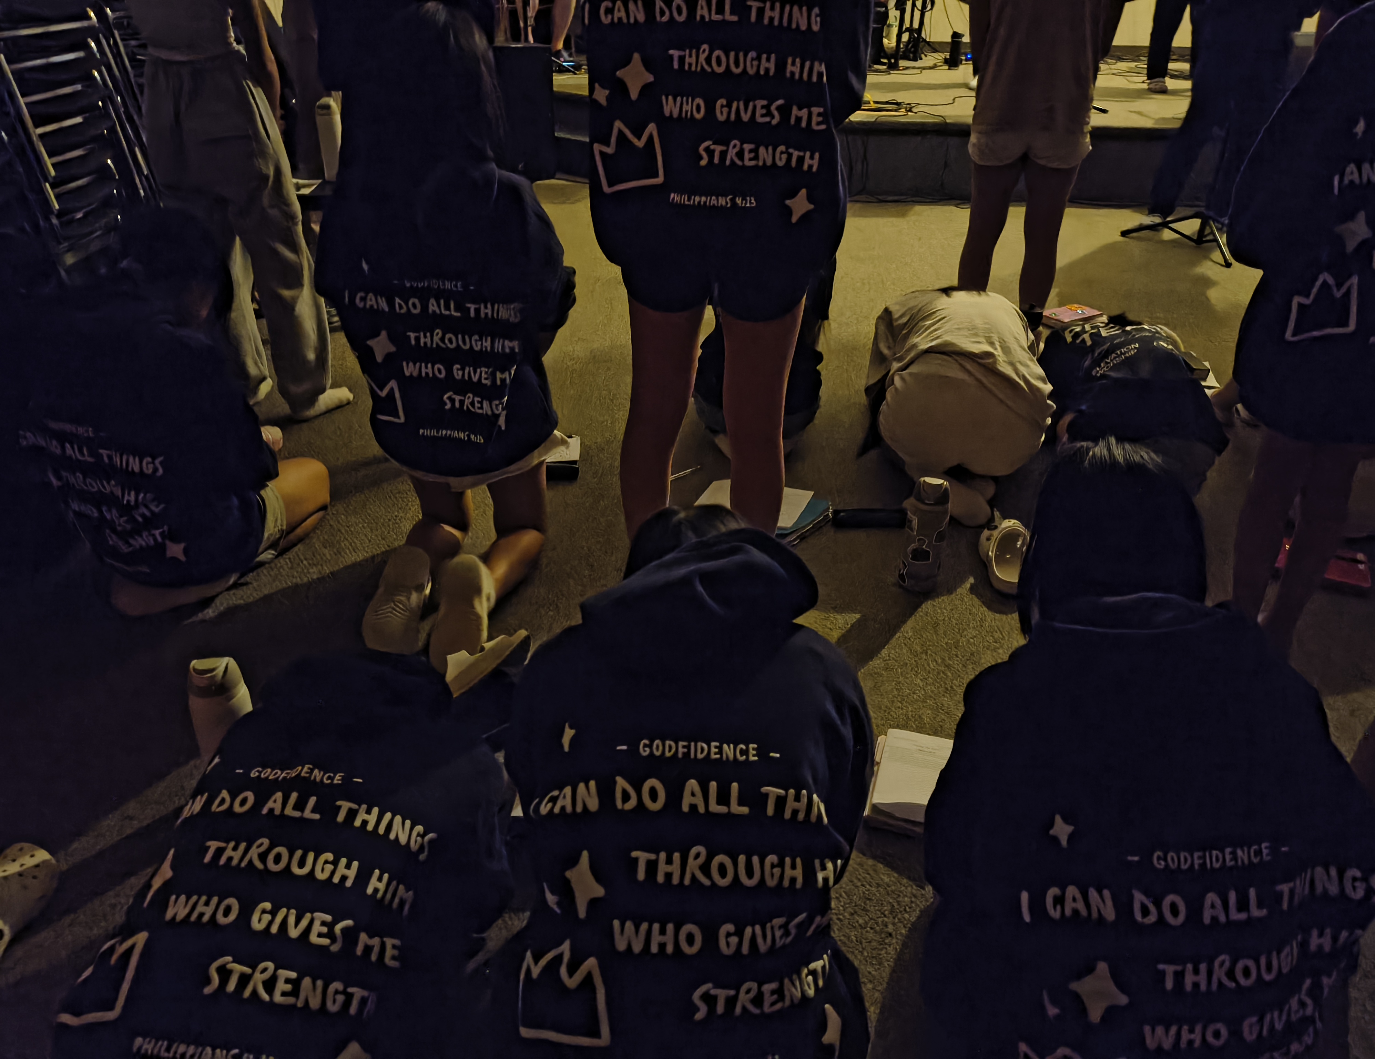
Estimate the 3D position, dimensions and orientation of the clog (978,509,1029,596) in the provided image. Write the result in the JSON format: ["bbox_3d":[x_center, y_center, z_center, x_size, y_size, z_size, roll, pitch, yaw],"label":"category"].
[{"bbox_3d":[0.747,0.043,2.359,0.112,0.107,0.260,5,30,8],"label":"clog"}]

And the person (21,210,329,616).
[{"bbox_3d":[-1.149,-0.272,2.231,0.520,0.780,0.620,9,31,16],"label":"person"}]

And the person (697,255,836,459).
[{"bbox_3d":[0.220,-0.673,2.925,0.420,0.780,0.600,4,30,7],"label":"person"}]

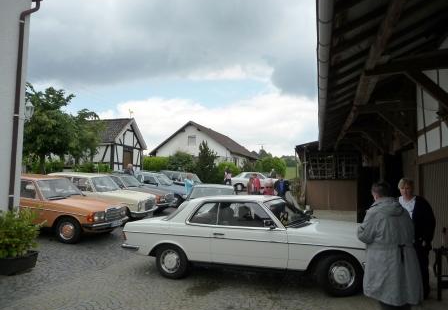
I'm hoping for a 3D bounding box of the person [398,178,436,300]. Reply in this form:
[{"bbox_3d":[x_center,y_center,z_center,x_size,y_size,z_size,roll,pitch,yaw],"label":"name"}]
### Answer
[{"bbox_3d":[2.570,1.120,4.950,0.550,1.650,0.360,-3,-6,41],"label":"person"}]

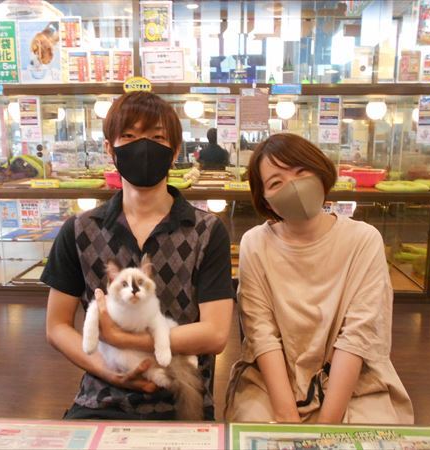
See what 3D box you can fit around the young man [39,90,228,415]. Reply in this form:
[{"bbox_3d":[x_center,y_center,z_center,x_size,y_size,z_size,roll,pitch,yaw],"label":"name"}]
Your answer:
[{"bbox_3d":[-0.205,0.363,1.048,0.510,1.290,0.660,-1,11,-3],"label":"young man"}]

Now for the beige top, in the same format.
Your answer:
[{"bbox_3d":[0.260,0.245,1.150,0.430,0.550,0.320,1,11,6],"label":"beige top"}]

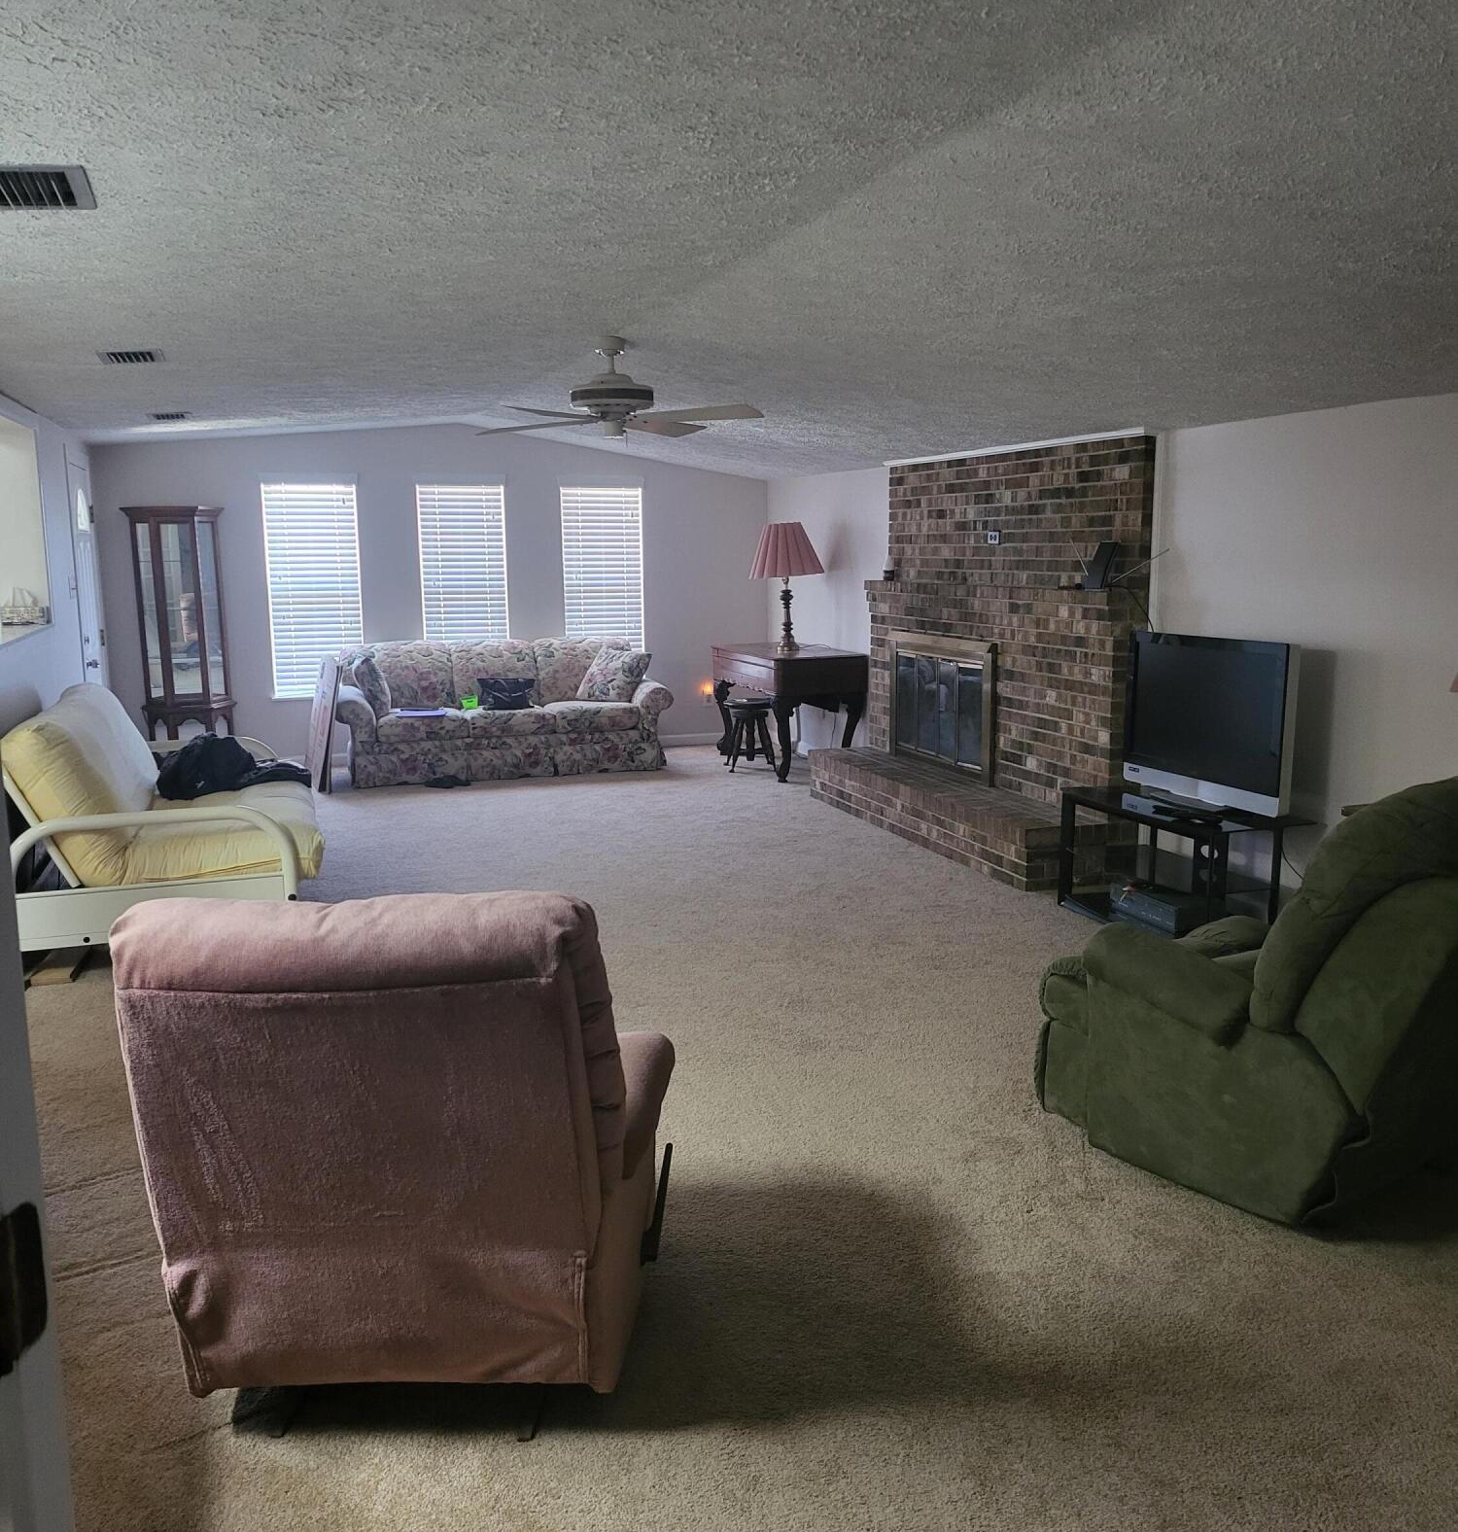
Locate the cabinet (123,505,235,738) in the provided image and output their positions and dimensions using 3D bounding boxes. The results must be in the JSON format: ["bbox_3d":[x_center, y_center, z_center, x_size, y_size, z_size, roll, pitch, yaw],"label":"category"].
[{"bbox_3d":[-3.646,-0.808,9.031,0.617,1.811,0.340,-3,9,-18],"label":"cabinet"}]

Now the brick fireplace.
[{"bbox_3d":[1.174,-0.636,7.093,0.597,1.987,2.565,-3,9,-18],"label":"brick fireplace"}]

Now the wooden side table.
[{"bbox_3d":[0.378,-0.400,9.483,0.603,0.798,1.470,-3,9,-18],"label":"wooden side table"}]

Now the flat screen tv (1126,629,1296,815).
[{"bbox_3d":[1.792,-0.159,5.096,0.220,0.648,0.890,-3,9,-18],"label":"flat screen tv"}]

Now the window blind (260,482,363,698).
[{"bbox_3d":[-2.887,-1.216,9.409,0.629,1.476,0.060,-3,9,-18],"label":"window blind"}]

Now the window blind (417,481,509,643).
[{"bbox_3d":[-1.900,-1.274,9.736,0.620,1.473,0.060,-3,9,-18],"label":"window blind"}]

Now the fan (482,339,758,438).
[{"bbox_3d":[-0.522,-1.687,6.044,1.320,0.434,1.320,-3,9,-18],"label":"fan"}]

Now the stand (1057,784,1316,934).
[{"bbox_3d":[1.760,0.398,5.262,0.457,0.500,0.954,-3,9,-18],"label":"stand"}]

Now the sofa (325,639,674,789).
[{"bbox_3d":[-1.595,-0.422,9.419,2.249,0.894,0.911,-3,9,-18],"label":"sofa"}]

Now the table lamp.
[{"bbox_3d":[0.429,-1.256,9.479,0.480,0.901,0.480,-3,9,-18],"label":"table lamp"}]

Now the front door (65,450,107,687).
[{"bbox_3d":[-4.063,-0.856,8.543,0.050,2.034,0.911,-3,9,-18],"label":"front door"}]

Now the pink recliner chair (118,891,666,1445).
[{"bbox_3d":[-0.555,0.619,2.514,0.860,0.950,0.900,-1,9,-2],"label":"pink recliner chair"}]

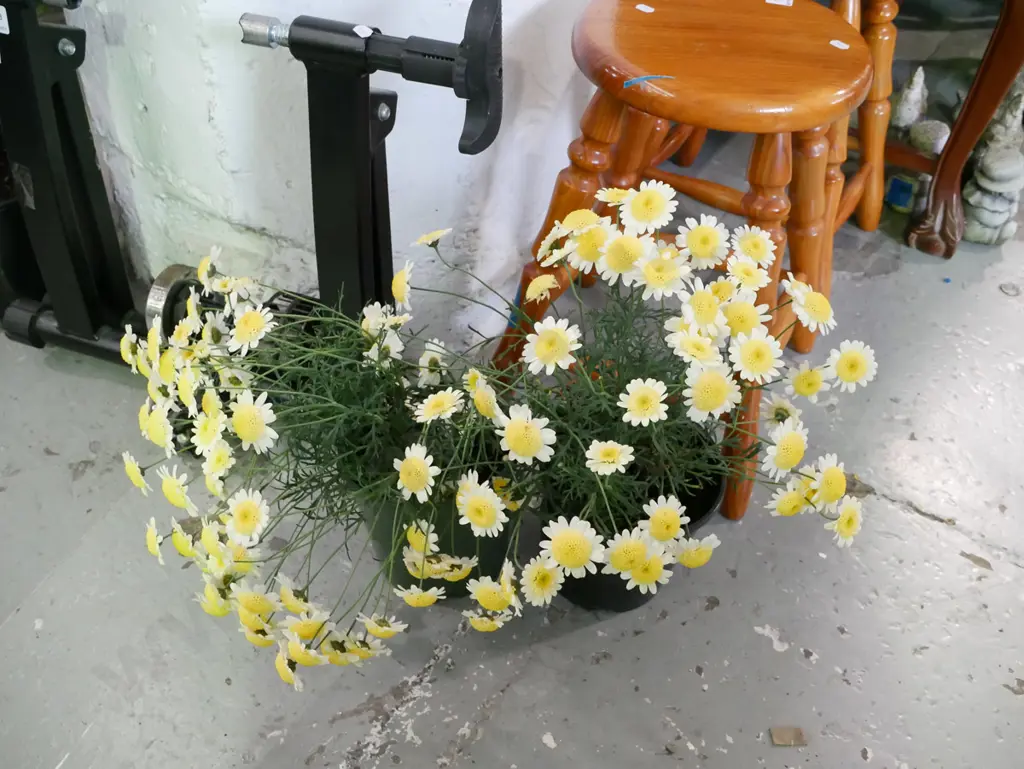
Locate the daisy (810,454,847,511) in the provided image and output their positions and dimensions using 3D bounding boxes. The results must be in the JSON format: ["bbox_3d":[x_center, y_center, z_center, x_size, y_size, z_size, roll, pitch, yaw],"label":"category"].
[{"bbox_3d":[0.274,0.085,0.872,0.049,0.049,0.020,-31,16,-29],"label":"daisy"}]

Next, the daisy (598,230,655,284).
[{"bbox_3d":[0.099,-0.111,0.876,0.050,0.020,0.050,13,77,10],"label":"daisy"}]

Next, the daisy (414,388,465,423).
[{"bbox_3d":[-0.066,0.019,0.915,0.049,0.015,0.049,-2,39,31],"label":"daisy"}]

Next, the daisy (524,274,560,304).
[{"bbox_3d":[0.029,-0.091,0.963,0.037,0.022,0.037,-5,37,36],"label":"daisy"}]

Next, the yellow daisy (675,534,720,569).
[{"bbox_3d":[0.176,0.157,0.953,0.045,0.045,0.021,-2,51,-5],"label":"yellow daisy"}]

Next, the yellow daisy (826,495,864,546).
[{"bbox_3d":[0.300,0.124,0.912,0.047,0.047,0.019,-24,7,-24],"label":"yellow daisy"}]

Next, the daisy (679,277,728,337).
[{"bbox_3d":[0.164,-0.067,0.860,0.051,0.051,0.018,-25,8,-26],"label":"daisy"}]

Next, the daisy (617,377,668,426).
[{"bbox_3d":[0.117,0.016,0.900,0.046,0.015,0.046,16,72,13],"label":"daisy"}]

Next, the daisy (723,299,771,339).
[{"bbox_3d":[0.204,-0.057,0.892,0.049,0.049,0.020,21,22,17],"label":"daisy"}]

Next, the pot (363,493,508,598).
[{"bbox_3d":[-0.079,0.122,1.105,0.193,0.186,0.193,1,46,-1],"label":"pot"}]

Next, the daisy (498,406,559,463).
[{"bbox_3d":[0.012,0.042,0.841,0.050,0.050,0.020,7,17,4],"label":"daisy"}]

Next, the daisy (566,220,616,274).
[{"bbox_3d":[0.071,-0.123,0.902,0.049,0.049,0.020,33,20,26],"label":"daisy"}]

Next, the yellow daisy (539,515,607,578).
[{"bbox_3d":[0.050,0.137,0.850,0.054,0.054,0.019,5,6,3],"label":"yellow daisy"}]

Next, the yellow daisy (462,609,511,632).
[{"bbox_3d":[-0.025,0.229,0.978,0.047,0.047,0.022,-2,72,-5],"label":"yellow daisy"}]

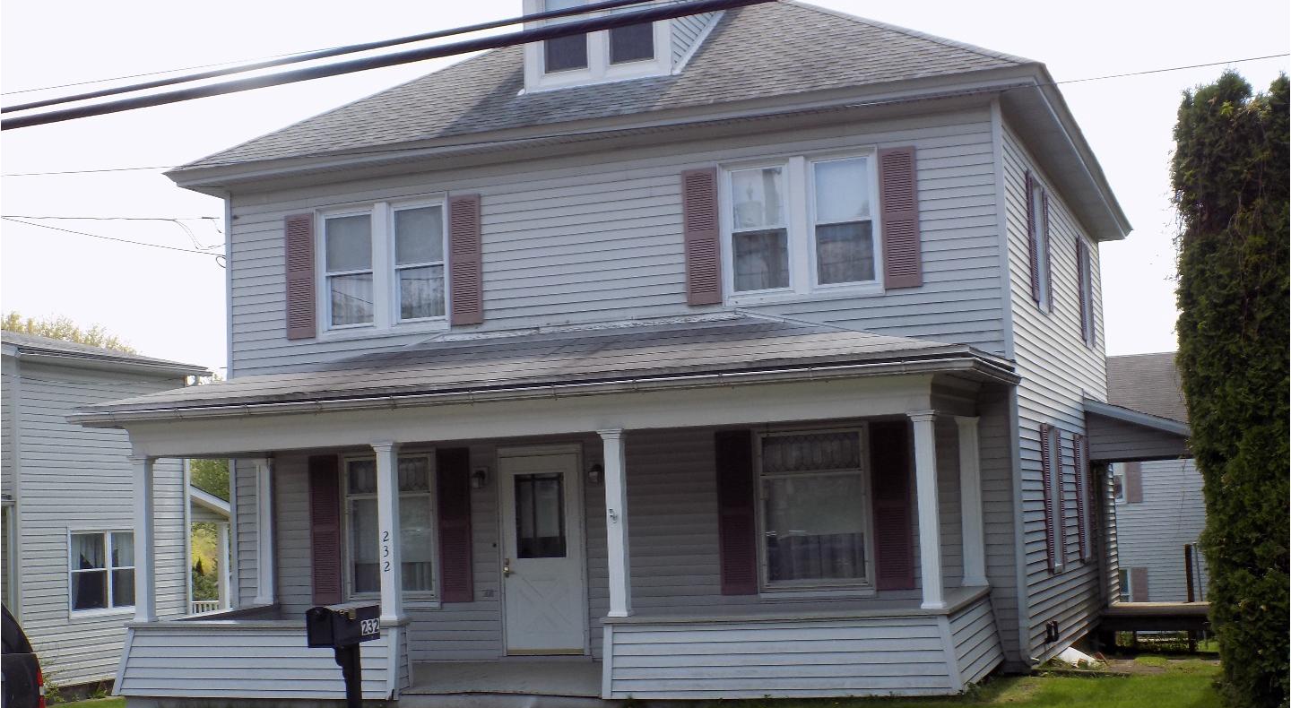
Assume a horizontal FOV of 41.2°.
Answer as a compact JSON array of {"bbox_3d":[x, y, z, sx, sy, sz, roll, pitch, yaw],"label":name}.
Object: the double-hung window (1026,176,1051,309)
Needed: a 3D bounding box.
[{"bbox_3d":[4.357,-1.169,18.831,0.120,1.420,1.650,-4,-6,20],"label":"double-hung window"}]

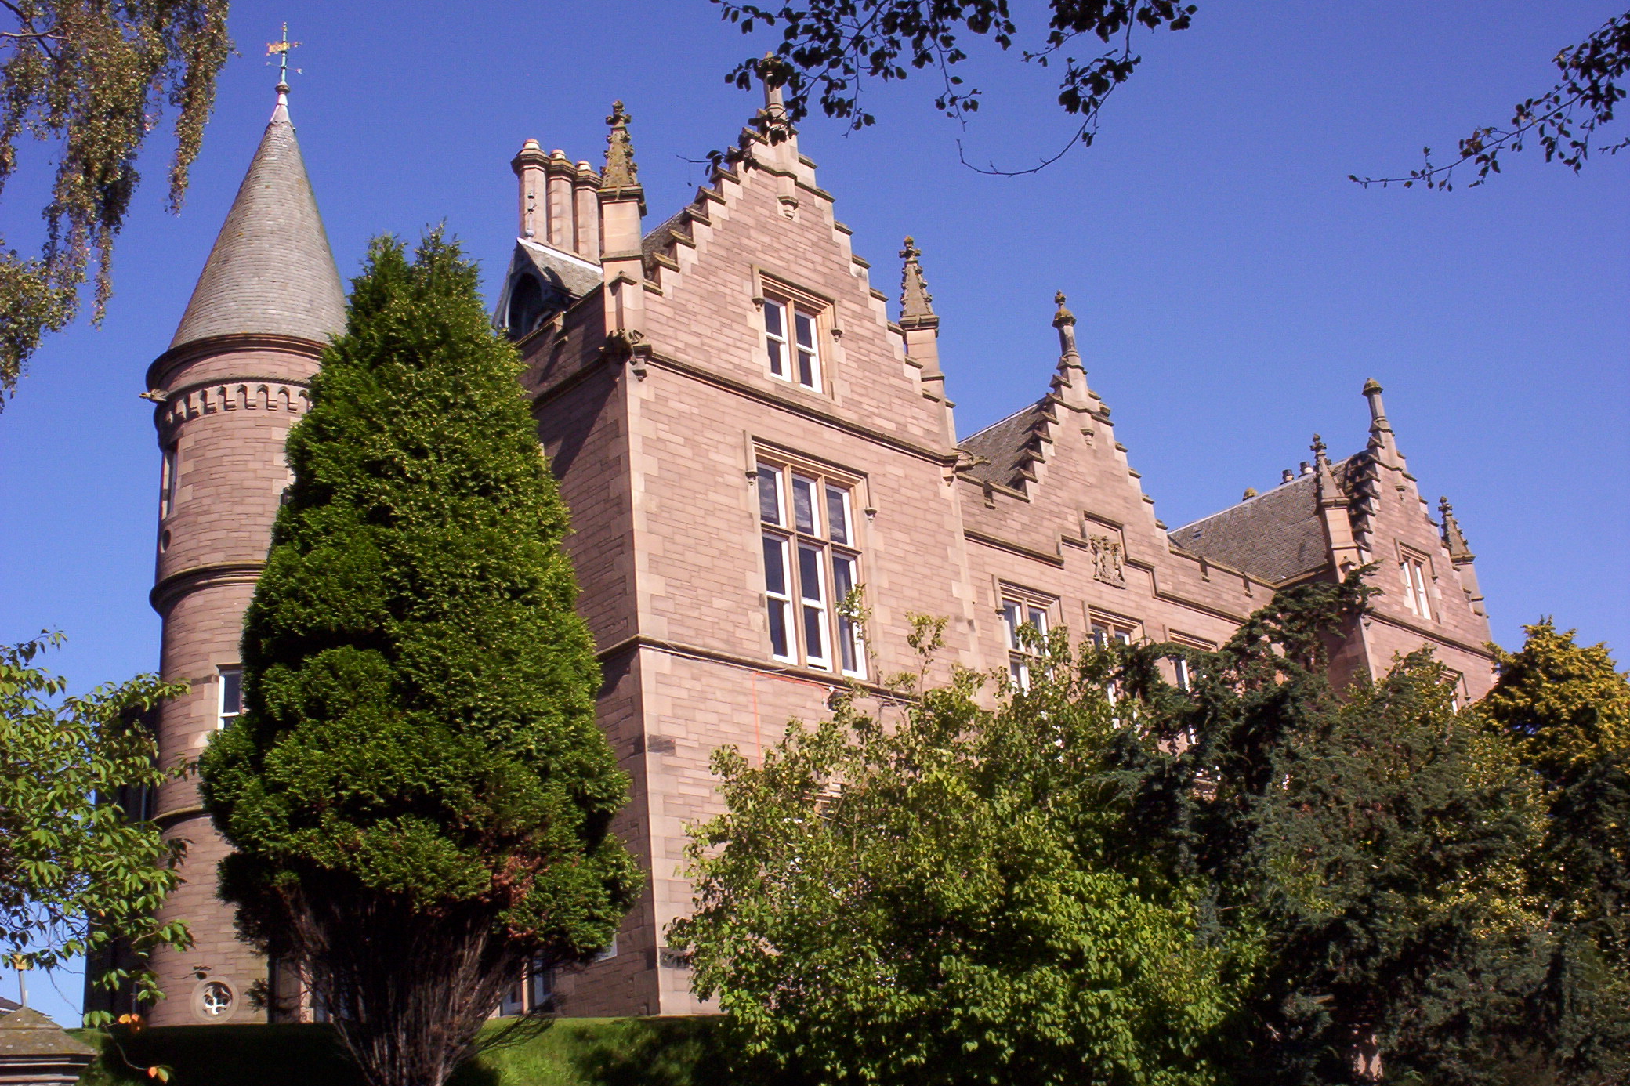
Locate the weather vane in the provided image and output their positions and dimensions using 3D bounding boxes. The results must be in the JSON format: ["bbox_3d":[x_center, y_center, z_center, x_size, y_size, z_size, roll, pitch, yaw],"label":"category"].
[{"bbox_3d":[-12.353,-11.311,39.318,0.836,2.024,0.572,-7,-22,4],"label":"weather vane"}]

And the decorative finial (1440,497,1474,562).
[{"bbox_3d":[17.792,-0.421,47.004,0.583,1.938,0.583,-5,-22,-1],"label":"decorative finial"}]

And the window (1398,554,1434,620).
[{"bbox_3d":[15.621,1.183,43.643,1.298,1.562,0.220,16,-30,-42],"label":"window"}]

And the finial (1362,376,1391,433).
[{"bbox_3d":[15.160,-3.739,45.725,0.583,1.590,0.583,16,-30,-42],"label":"finial"}]

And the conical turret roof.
[{"bbox_3d":[-11.929,-6.788,37.467,4.532,7.656,4.532,2,-23,-18],"label":"conical turret roof"}]

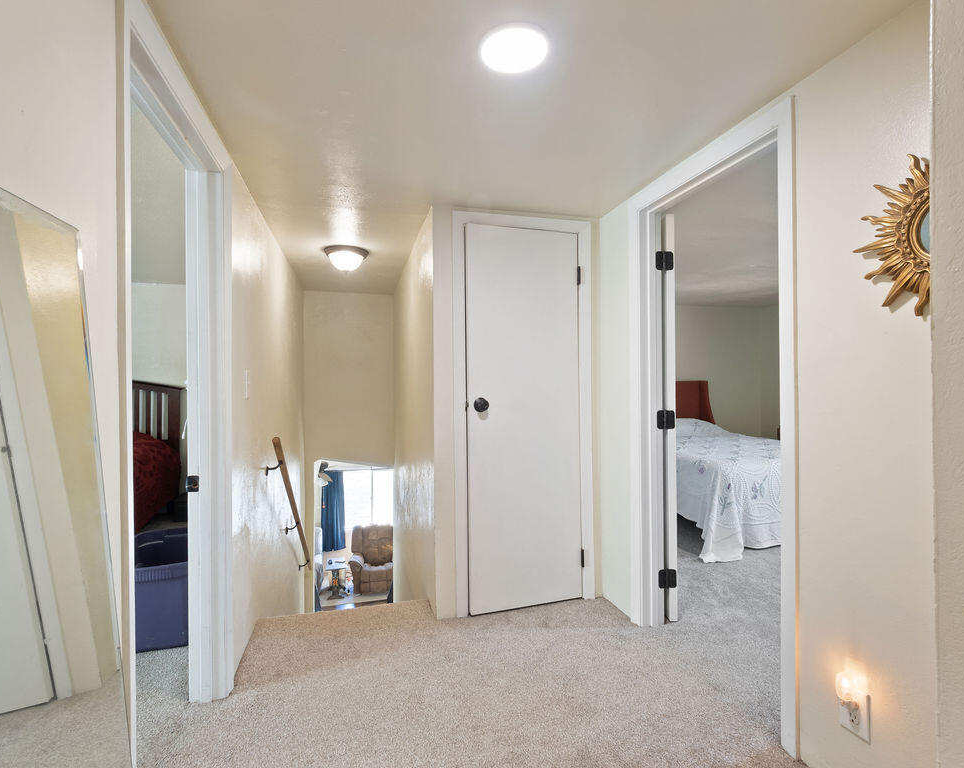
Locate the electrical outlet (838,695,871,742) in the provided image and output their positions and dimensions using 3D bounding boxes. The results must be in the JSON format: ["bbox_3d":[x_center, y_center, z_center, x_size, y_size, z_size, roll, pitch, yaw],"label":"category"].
[{"bbox_3d":[1.006,0.884,1.282,0.015,0.123,0.078,0,0,-15],"label":"electrical outlet"}]

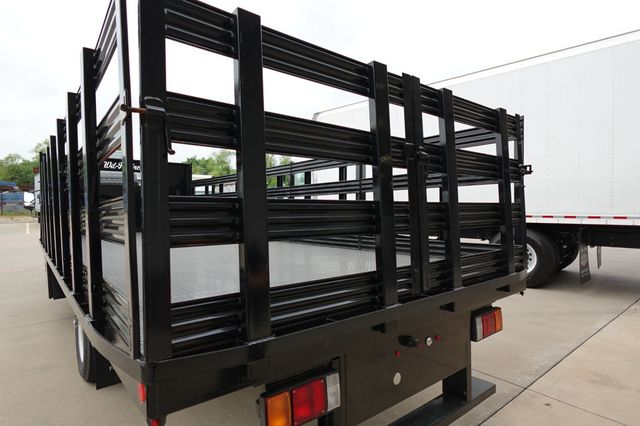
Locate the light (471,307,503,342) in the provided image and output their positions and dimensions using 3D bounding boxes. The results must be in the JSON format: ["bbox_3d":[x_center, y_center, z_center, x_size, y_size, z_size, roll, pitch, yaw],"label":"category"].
[{"bbox_3d":[1.006,0.683,2.196,0.310,0.145,0.080,0,-3,-38],"label":"light"}]

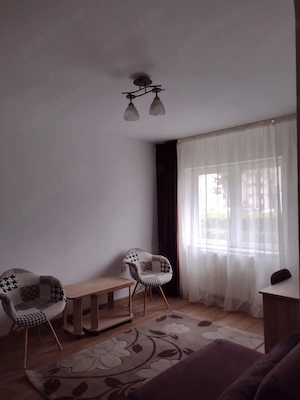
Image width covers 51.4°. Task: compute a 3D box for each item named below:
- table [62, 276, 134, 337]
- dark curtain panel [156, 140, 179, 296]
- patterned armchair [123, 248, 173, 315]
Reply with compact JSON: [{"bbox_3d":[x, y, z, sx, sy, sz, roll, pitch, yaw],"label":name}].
[{"bbox_3d":[-0.710,1.305,3.798,0.540,0.505,0.990,-2,-2,42],"label":"table"},{"bbox_3d":[0.290,0.316,5.281,0.400,2.530,0.140,-2,-2,42],"label":"dark curtain panel"},{"bbox_3d":[-0.055,1.155,4.560,0.630,0.830,0.610,1,-2,-38],"label":"patterned armchair"}]

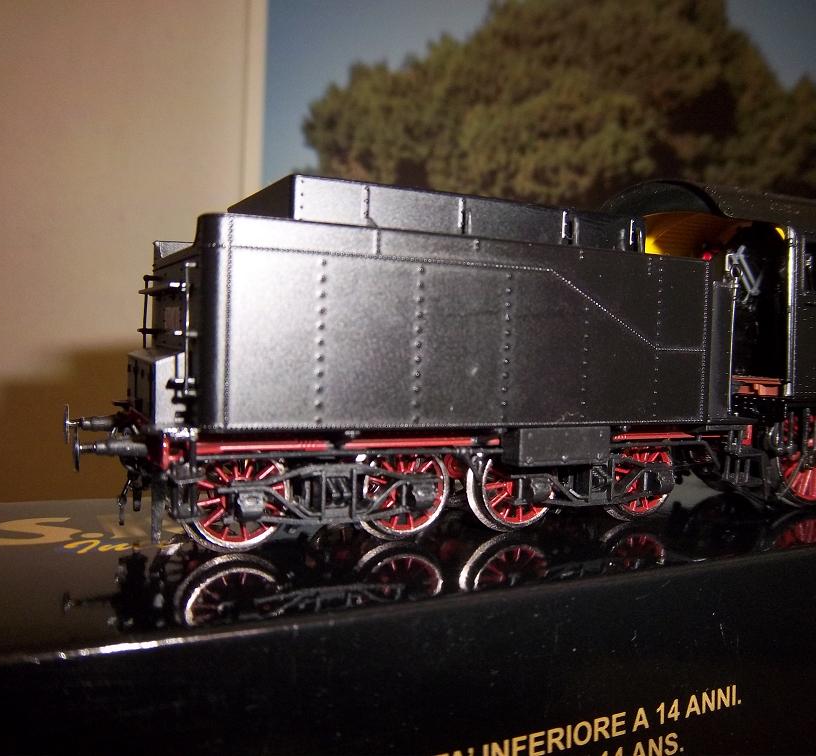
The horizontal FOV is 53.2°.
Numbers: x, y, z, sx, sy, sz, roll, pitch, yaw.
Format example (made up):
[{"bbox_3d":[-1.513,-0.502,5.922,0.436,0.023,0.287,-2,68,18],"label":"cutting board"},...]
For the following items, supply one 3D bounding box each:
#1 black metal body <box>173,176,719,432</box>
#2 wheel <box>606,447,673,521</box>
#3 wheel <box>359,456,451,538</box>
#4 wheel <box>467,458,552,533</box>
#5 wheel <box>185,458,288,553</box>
[{"bbox_3d":[0.003,-0.009,0.110,0.067,0.027,0.035,1,3,-25],"label":"black metal body"},{"bbox_3d":[0.032,0.014,0.115,0.013,0.013,0.003,1,3,-25],"label":"wheel"},{"bbox_3d":[-0.001,0.013,0.100,0.013,0.013,0.003,1,3,-25],"label":"wheel"},{"bbox_3d":[0.014,0.014,0.107,0.013,0.013,0.003,1,3,-25],"label":"wheel"},{"bbox_3d":[-0.019,0.013,0.091,0.013,0.013,0.003,1,3,-25],"label":"wheel"}]

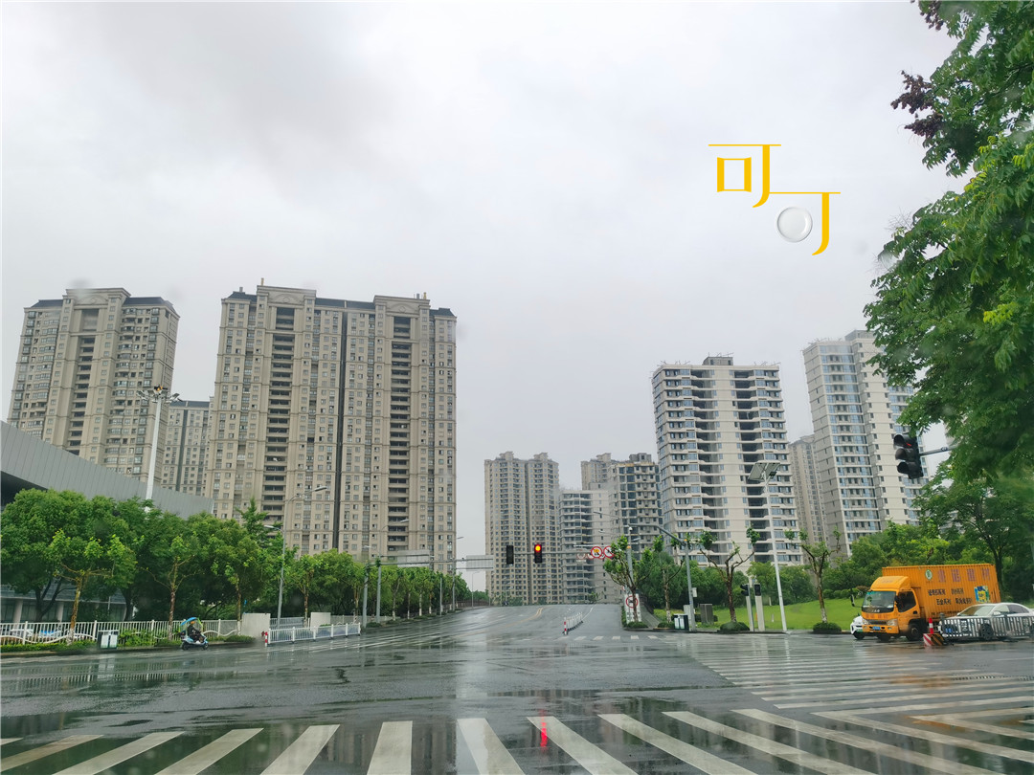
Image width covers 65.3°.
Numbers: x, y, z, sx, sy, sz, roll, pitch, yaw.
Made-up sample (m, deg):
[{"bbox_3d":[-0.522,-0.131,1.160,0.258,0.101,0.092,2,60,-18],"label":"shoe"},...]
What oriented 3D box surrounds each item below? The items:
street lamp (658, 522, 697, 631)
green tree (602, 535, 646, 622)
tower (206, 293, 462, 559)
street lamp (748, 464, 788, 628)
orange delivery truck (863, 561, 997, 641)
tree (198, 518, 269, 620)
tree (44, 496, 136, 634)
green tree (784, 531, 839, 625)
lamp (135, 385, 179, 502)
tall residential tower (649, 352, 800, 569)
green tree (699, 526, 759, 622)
[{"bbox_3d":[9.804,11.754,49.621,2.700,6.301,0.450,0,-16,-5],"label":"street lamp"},{"bbox_3d":[7.211,12.927,54.501,3.121,5.916,2.973,2,-16,-10],"label":"green tree"},{"bbox_3d":[-57.859,22.026,257.896,74.500,104.295,20.000,3,-16,-15],"label":"tower"},{"bbox_3d":[15.253,9.513,49.185,2.200,10.328,1.300,6,-17,-24],"label":"street lamp"},{"bbox_3d":[18.354,9.624,36.112,6.100,3.200,2.150,5,-17,-20],"label":"orange delivery truck"},{"bbox_3d":[-19.589,13.003,55.671,4.897,8.063,4.897,3,-16,-15],"label":"tree"},{"bbox_3d":[-24.409,10.285,46.074,5.152,8.411,5.152,3,-16,-15],"label":"tree"},{"bbox_3d":[18.096,11.698,49.590,3.406,5.721,3.236,2,-16,-10],"label":"green tree"},{"bbox_3d":[-27.780,8.980,59.973,3.490,19.054,3.490,2,-16,-10],"label":"lamp"},{"bbox_3d":[58.958,27.150,229.923,33.500,73.692,19.000,-1,-16,-1],"label":"tall residential tower"},{"bbox_3d":[13.364,11.848,50.614,3.838,5.904,3.646,2,-16,-10],"label":"green tree"}]

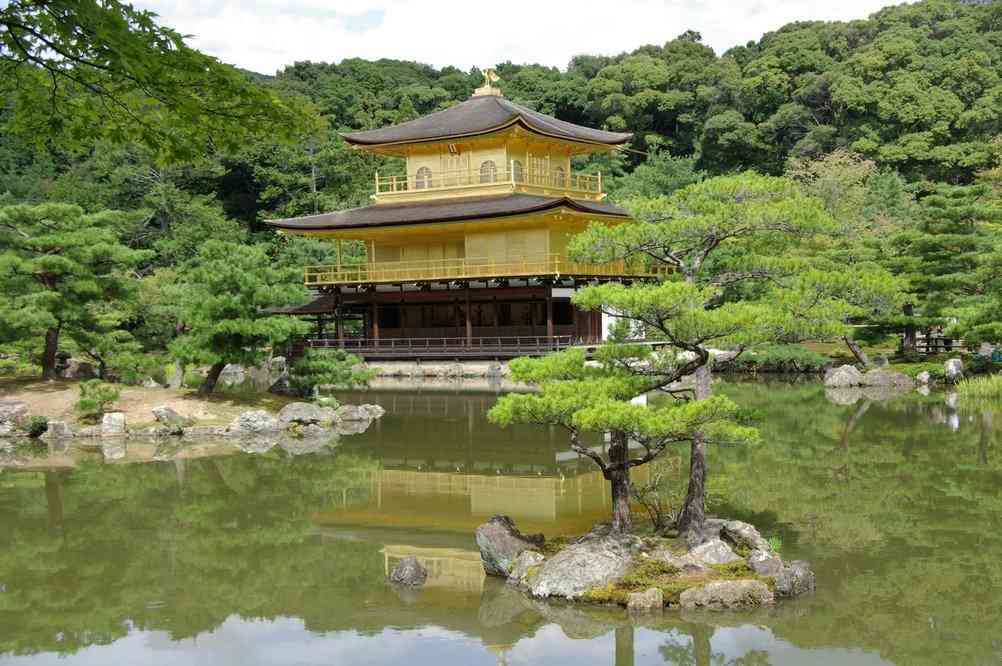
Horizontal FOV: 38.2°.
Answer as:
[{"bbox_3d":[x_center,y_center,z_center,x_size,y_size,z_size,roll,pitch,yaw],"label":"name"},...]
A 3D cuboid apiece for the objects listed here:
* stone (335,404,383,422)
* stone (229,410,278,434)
[{"bbox_3d":[-3.544,1.996,36.100,1.217,0.396,0.750,-1,1,-6],"label":"stone"},{"bbox_3d":[-5.963,2.156,34.836,1.205,0.578,0.950,-1,1,-10],"label":"stone"}]

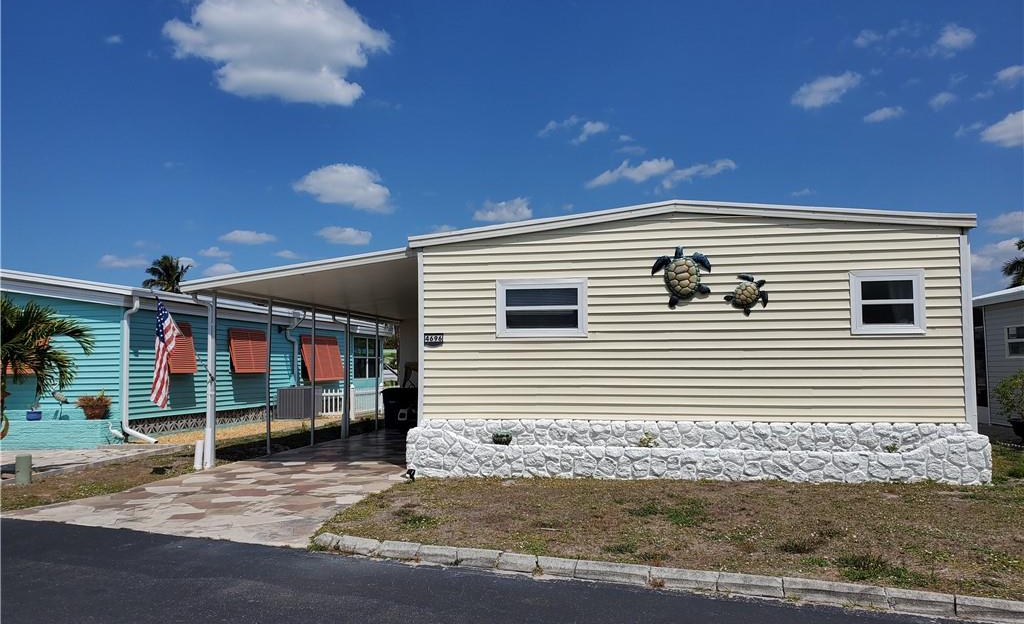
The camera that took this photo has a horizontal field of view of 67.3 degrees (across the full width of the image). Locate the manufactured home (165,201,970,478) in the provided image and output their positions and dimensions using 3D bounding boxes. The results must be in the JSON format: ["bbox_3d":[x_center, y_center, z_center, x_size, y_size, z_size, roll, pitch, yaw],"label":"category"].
[{"bbox_3d":[1.688,0.765,16.999,11.290,3.730,13.800,-1,-4,12],"label":"manufactured home"}]

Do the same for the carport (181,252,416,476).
[{"bbox_3d":[-2.420,0.970,15.565,3.850,3.210,8.500,-1,-4,12],"label":"carport"}]

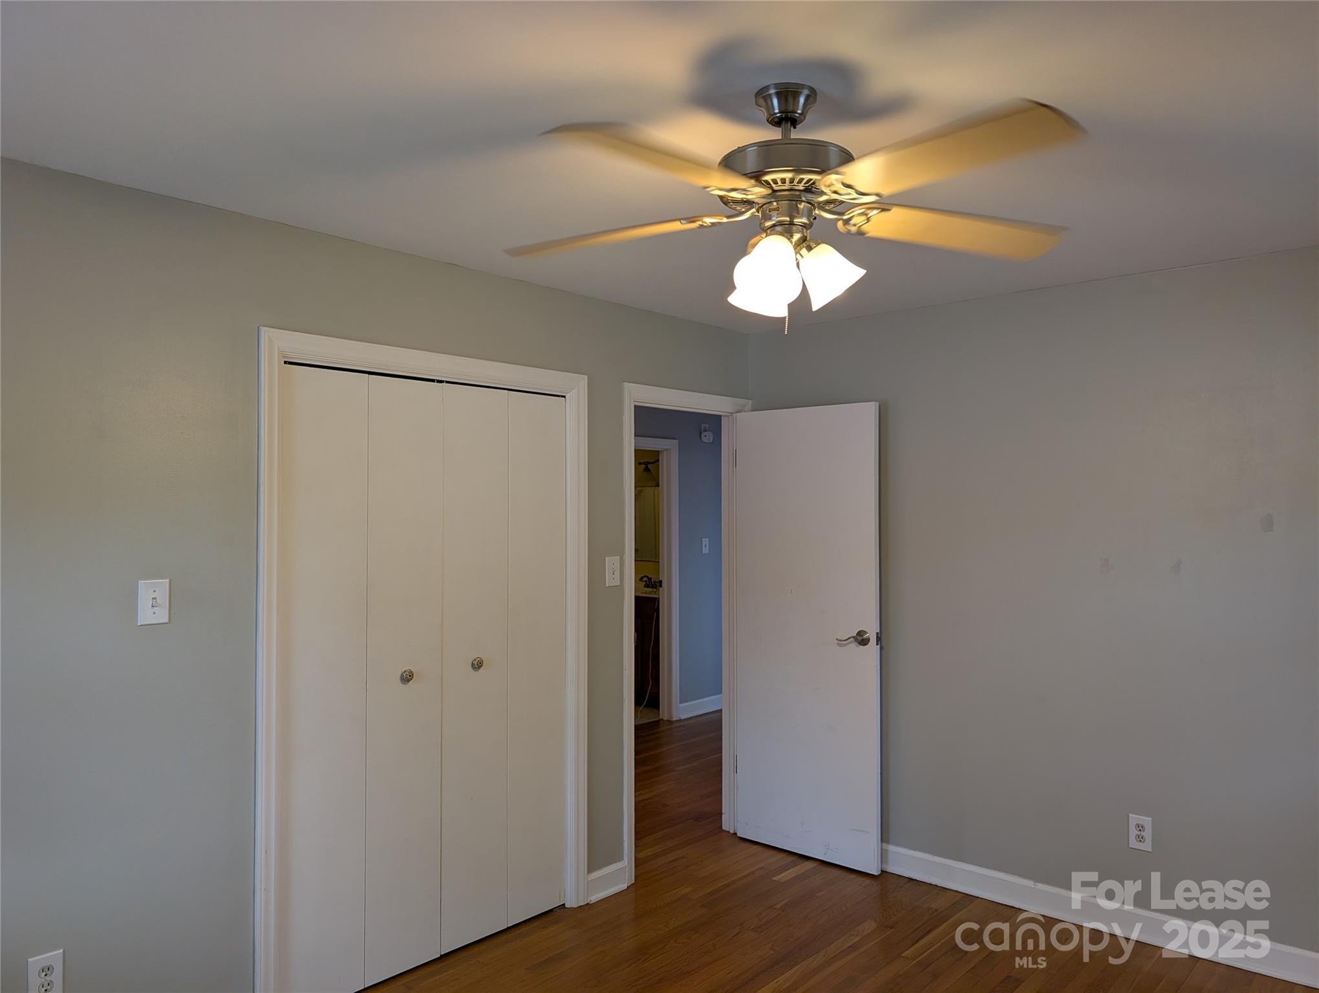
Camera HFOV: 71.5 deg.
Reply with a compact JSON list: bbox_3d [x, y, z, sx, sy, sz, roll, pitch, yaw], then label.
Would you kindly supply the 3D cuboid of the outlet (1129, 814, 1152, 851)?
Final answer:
[{"bbox_3d":[1.760,1.235,3.354,0.077,0.123,0.010,-1,-1,41],"label":"outlet"}]

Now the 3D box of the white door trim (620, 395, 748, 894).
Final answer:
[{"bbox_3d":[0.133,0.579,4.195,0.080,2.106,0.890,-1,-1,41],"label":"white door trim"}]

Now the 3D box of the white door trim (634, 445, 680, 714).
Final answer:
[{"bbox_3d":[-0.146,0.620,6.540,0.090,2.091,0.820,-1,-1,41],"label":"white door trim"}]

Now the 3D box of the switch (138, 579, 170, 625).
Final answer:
[{"bbox_3d":[-1.361,0.286,2.470,0.014,0.120,0.077,-1,-1,41],"label":"switch"}]

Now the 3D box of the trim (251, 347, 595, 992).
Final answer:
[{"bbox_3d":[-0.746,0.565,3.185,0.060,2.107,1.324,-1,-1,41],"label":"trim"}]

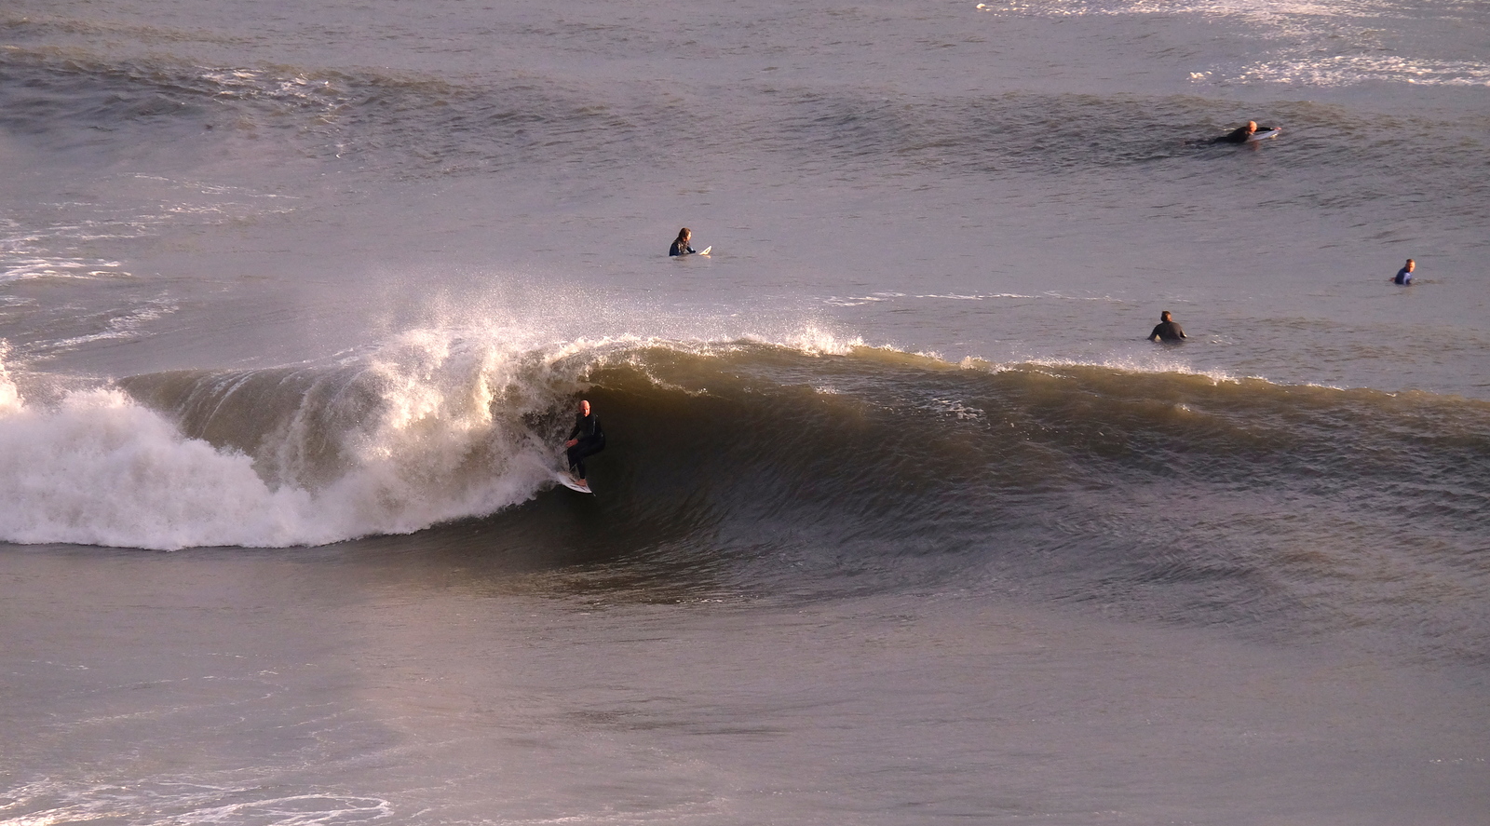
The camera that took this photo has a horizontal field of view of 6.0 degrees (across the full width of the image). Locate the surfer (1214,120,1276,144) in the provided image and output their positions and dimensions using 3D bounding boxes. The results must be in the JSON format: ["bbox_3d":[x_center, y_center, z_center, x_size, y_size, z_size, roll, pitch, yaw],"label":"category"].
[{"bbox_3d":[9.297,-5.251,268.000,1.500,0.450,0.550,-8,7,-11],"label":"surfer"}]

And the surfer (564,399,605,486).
[{"bbox_3d":[-2.354,0.436,210.000,0.550,1.230,0.640,5,8,41],"label":"surfer"}]

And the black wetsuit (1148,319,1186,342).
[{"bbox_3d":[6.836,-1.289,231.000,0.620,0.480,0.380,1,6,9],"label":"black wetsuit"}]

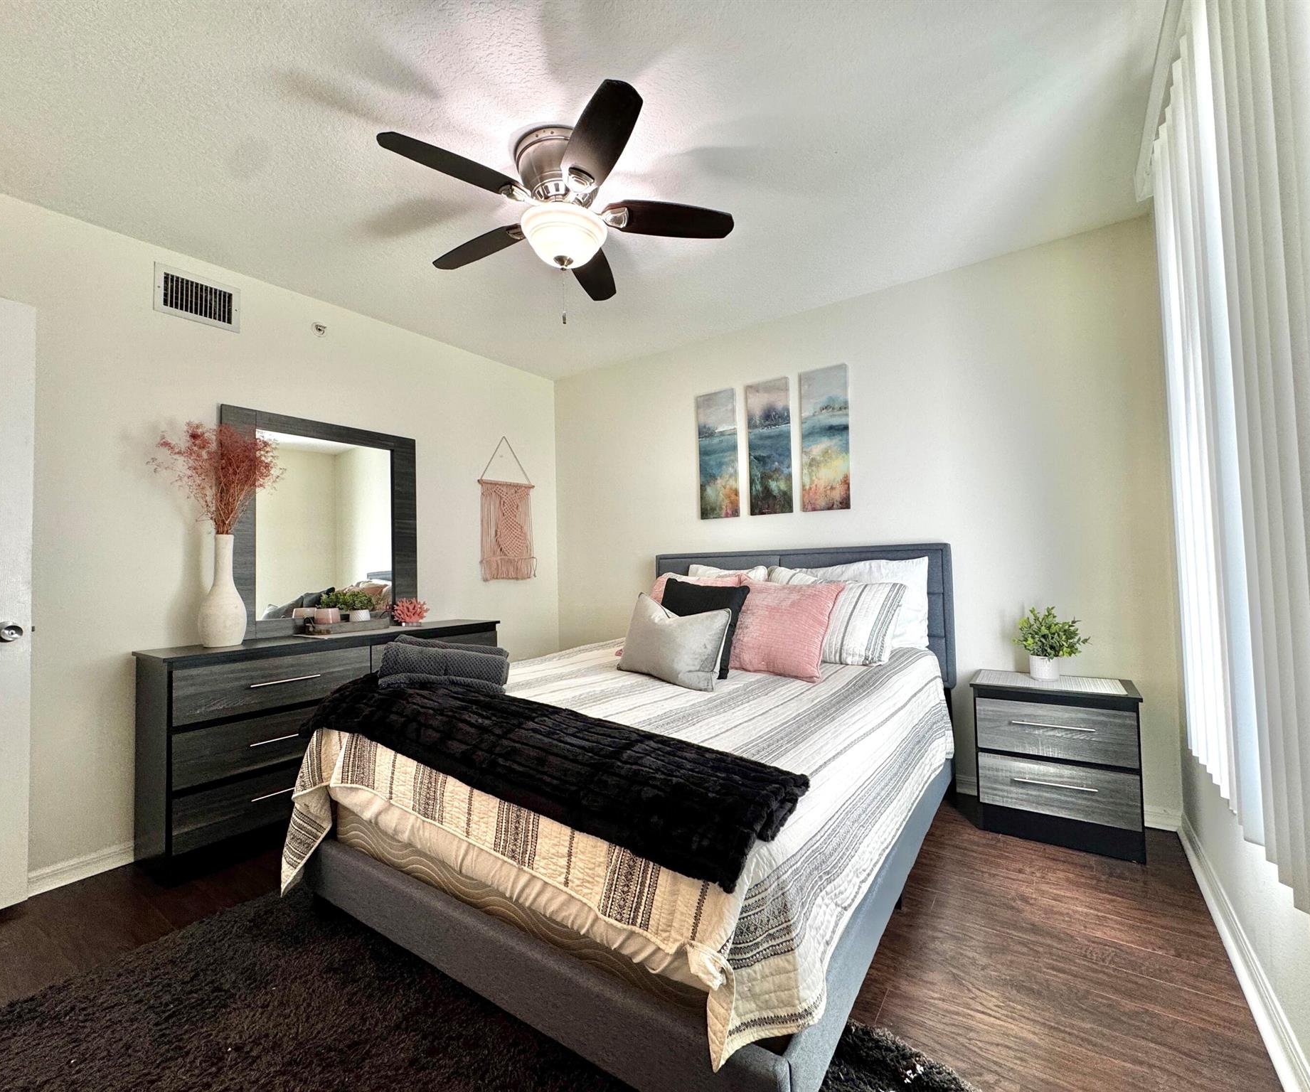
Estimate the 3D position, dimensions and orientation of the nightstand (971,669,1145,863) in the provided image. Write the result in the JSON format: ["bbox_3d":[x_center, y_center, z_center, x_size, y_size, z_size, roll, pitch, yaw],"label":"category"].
[{"bbox_3d":[1.619,0.845,2.384,0.545,0.580,0.365,-3,-2,35],"label":"nightstand"}]

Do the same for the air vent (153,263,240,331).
[{"bbox_3d":[-1.911,-1.040,2.476,0.020,0.200,0.297,-3,-2,35],"label":"air vent"}]

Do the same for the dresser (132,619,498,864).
[{"bbox_3d":[-1.415,0.814,2.759,0.360,0.795,1.510,-3,-2,35],"label":"dresser"}]

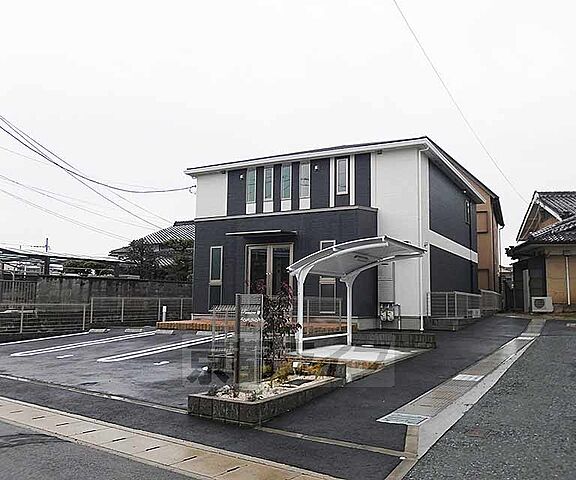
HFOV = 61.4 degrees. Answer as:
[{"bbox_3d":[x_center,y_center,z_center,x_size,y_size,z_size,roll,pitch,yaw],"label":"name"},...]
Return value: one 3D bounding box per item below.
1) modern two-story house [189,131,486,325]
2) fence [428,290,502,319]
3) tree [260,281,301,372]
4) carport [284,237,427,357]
[{"bbox_3d":[2.940,0.411,22.074,9.806,6.500,11.566,-3,-8,30],"label":"modern two-story house"},{"bbox_3d":[7.964,2.708,20.875,0.950,1.000,12.000,-3,-8,30],"label":"fence"},{"bbox_3d":[-0.112,1.292,7.250,0.580,1.350,0.560,1,-6,0],"label":"tree"},{"bbox_3d":[1.637,1.332,11.056,2.220,2.410,3.000,-3,-7,29],"label":"carport"}]

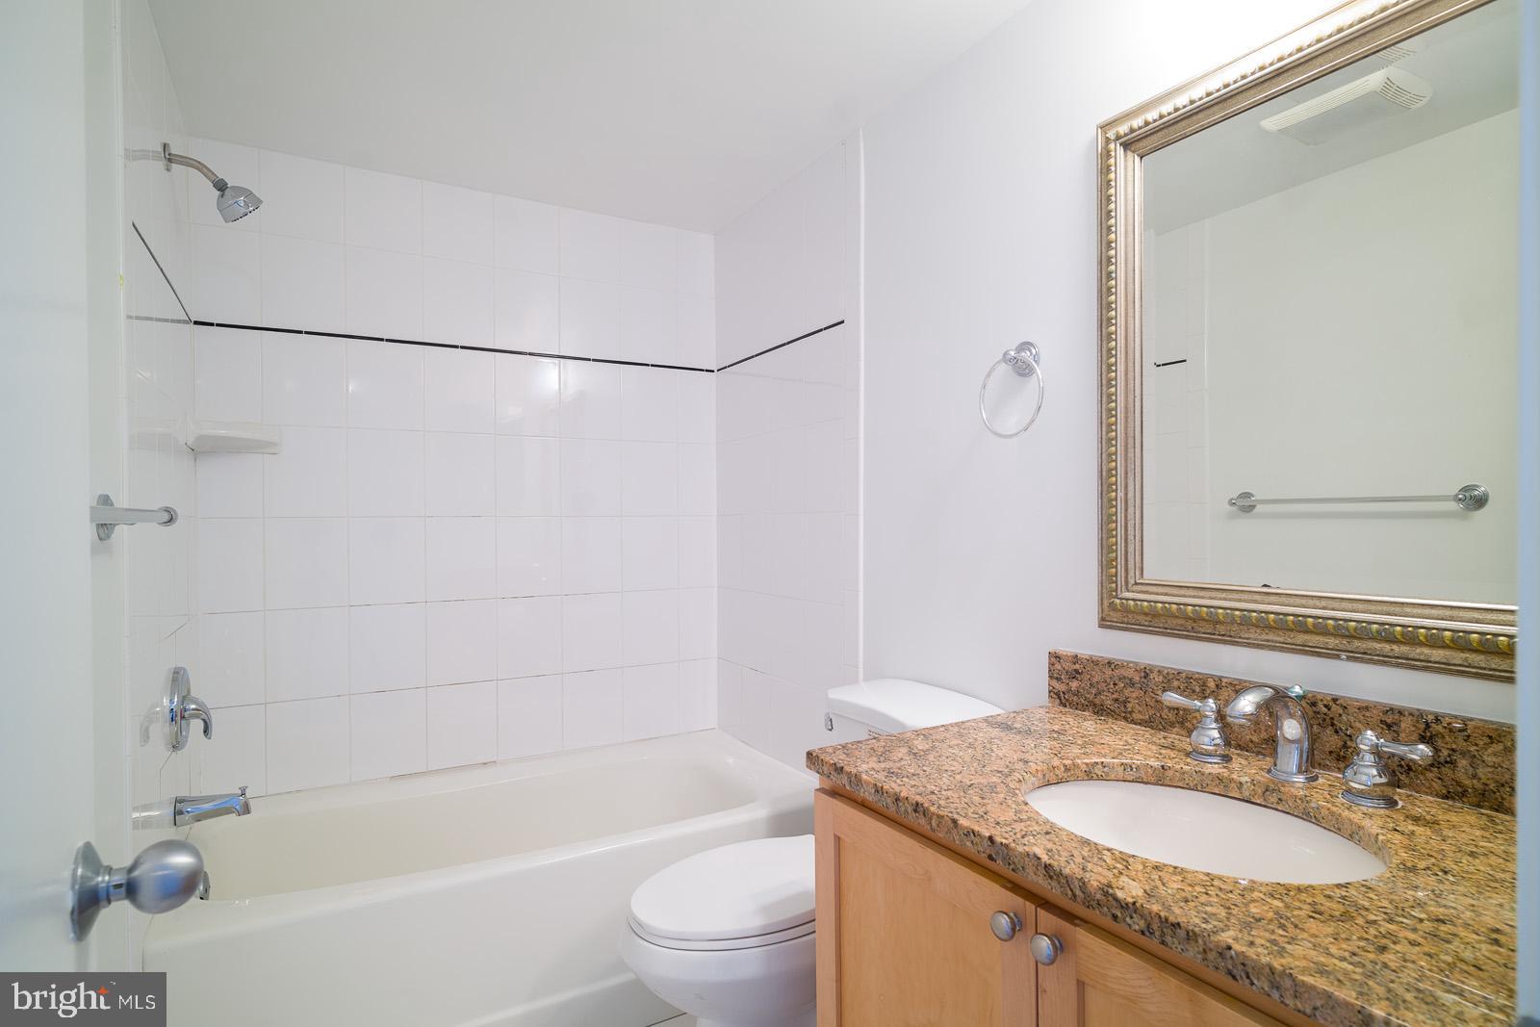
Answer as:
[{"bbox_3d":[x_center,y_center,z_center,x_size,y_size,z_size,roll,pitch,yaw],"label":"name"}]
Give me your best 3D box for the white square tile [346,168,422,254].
[{"bbox_3d":[-1.133,-0.885,2.271,0.201,0.226,0.010,0,0,-28],"label":"white square tile"}]

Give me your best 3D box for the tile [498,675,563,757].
[{"bbox_3d":[-0.764,0.646,2.462,0.201,0.252,0.010,0,0,-28],"label":"tile"}]

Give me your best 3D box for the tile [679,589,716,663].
[{"bbox_3d":[-0.255,0.389,2.739,0.143,0.252,0.010,0,0,-28],"label":"tile"}]

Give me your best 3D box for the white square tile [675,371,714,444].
[{"bbox_3d":[-0.261,-0.376,2.741,0.143,0.257,0.010,0,0,-28],"label":"white square tile"}]

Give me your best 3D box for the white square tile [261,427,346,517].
[{"bbox_3d":[-1.306,-0.115,2.171,0.202,0.254,0.010,0,0,-29],"label":"white square tile"}]

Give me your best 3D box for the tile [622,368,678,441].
[{"bbox_3d":[-0.417,-0.376,2.656,0.200,0.257,0.010,0,-1,-28],"label":"tile"}]

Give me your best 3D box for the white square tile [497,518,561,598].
[{"bbox_3d":[-0.767,0.138,2.457,0.200,0.253,0.010,0,-1,-28],"label":"white square tile"}]

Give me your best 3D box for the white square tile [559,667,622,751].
[{"bbox_3d":[-0.585,0.645,2.558,0.201,0.252,0.010,0,0,-28],"label":"white square tile"}]

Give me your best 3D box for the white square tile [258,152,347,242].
[{"bbox_3d":[-1.318,-0.890,2.179,0.202,0.232,0.010,0,-1,-28],"label":"white square tile"}]

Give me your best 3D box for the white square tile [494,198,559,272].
[{"bbox_3d":[-0.775,-0.885,2.459,0.201,0.227,0.010,0,-1,-29],"label":"white square tile"}]

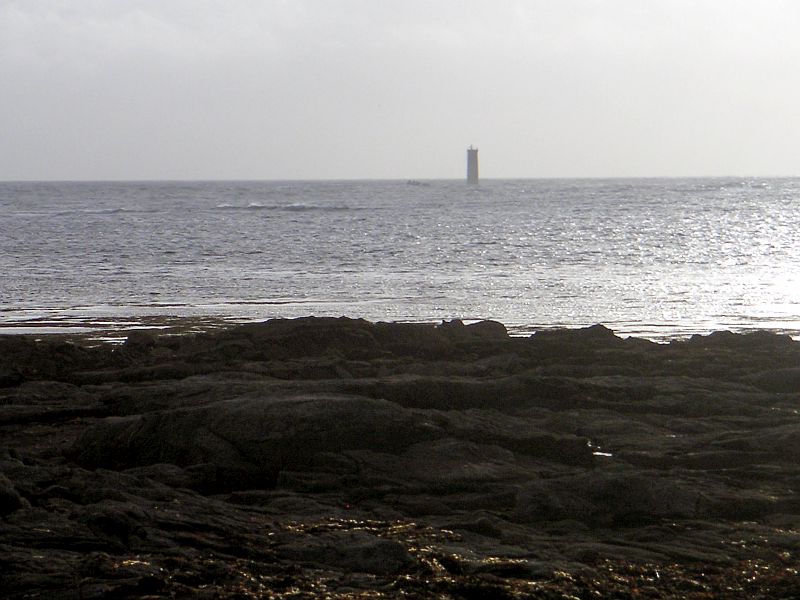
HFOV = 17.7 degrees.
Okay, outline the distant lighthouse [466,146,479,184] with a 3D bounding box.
[{"bbox_3d":[41.093,-76.137,1450.000,6.300,21.480,6.300,0,3,2],"label":"distant lighthouse"}]

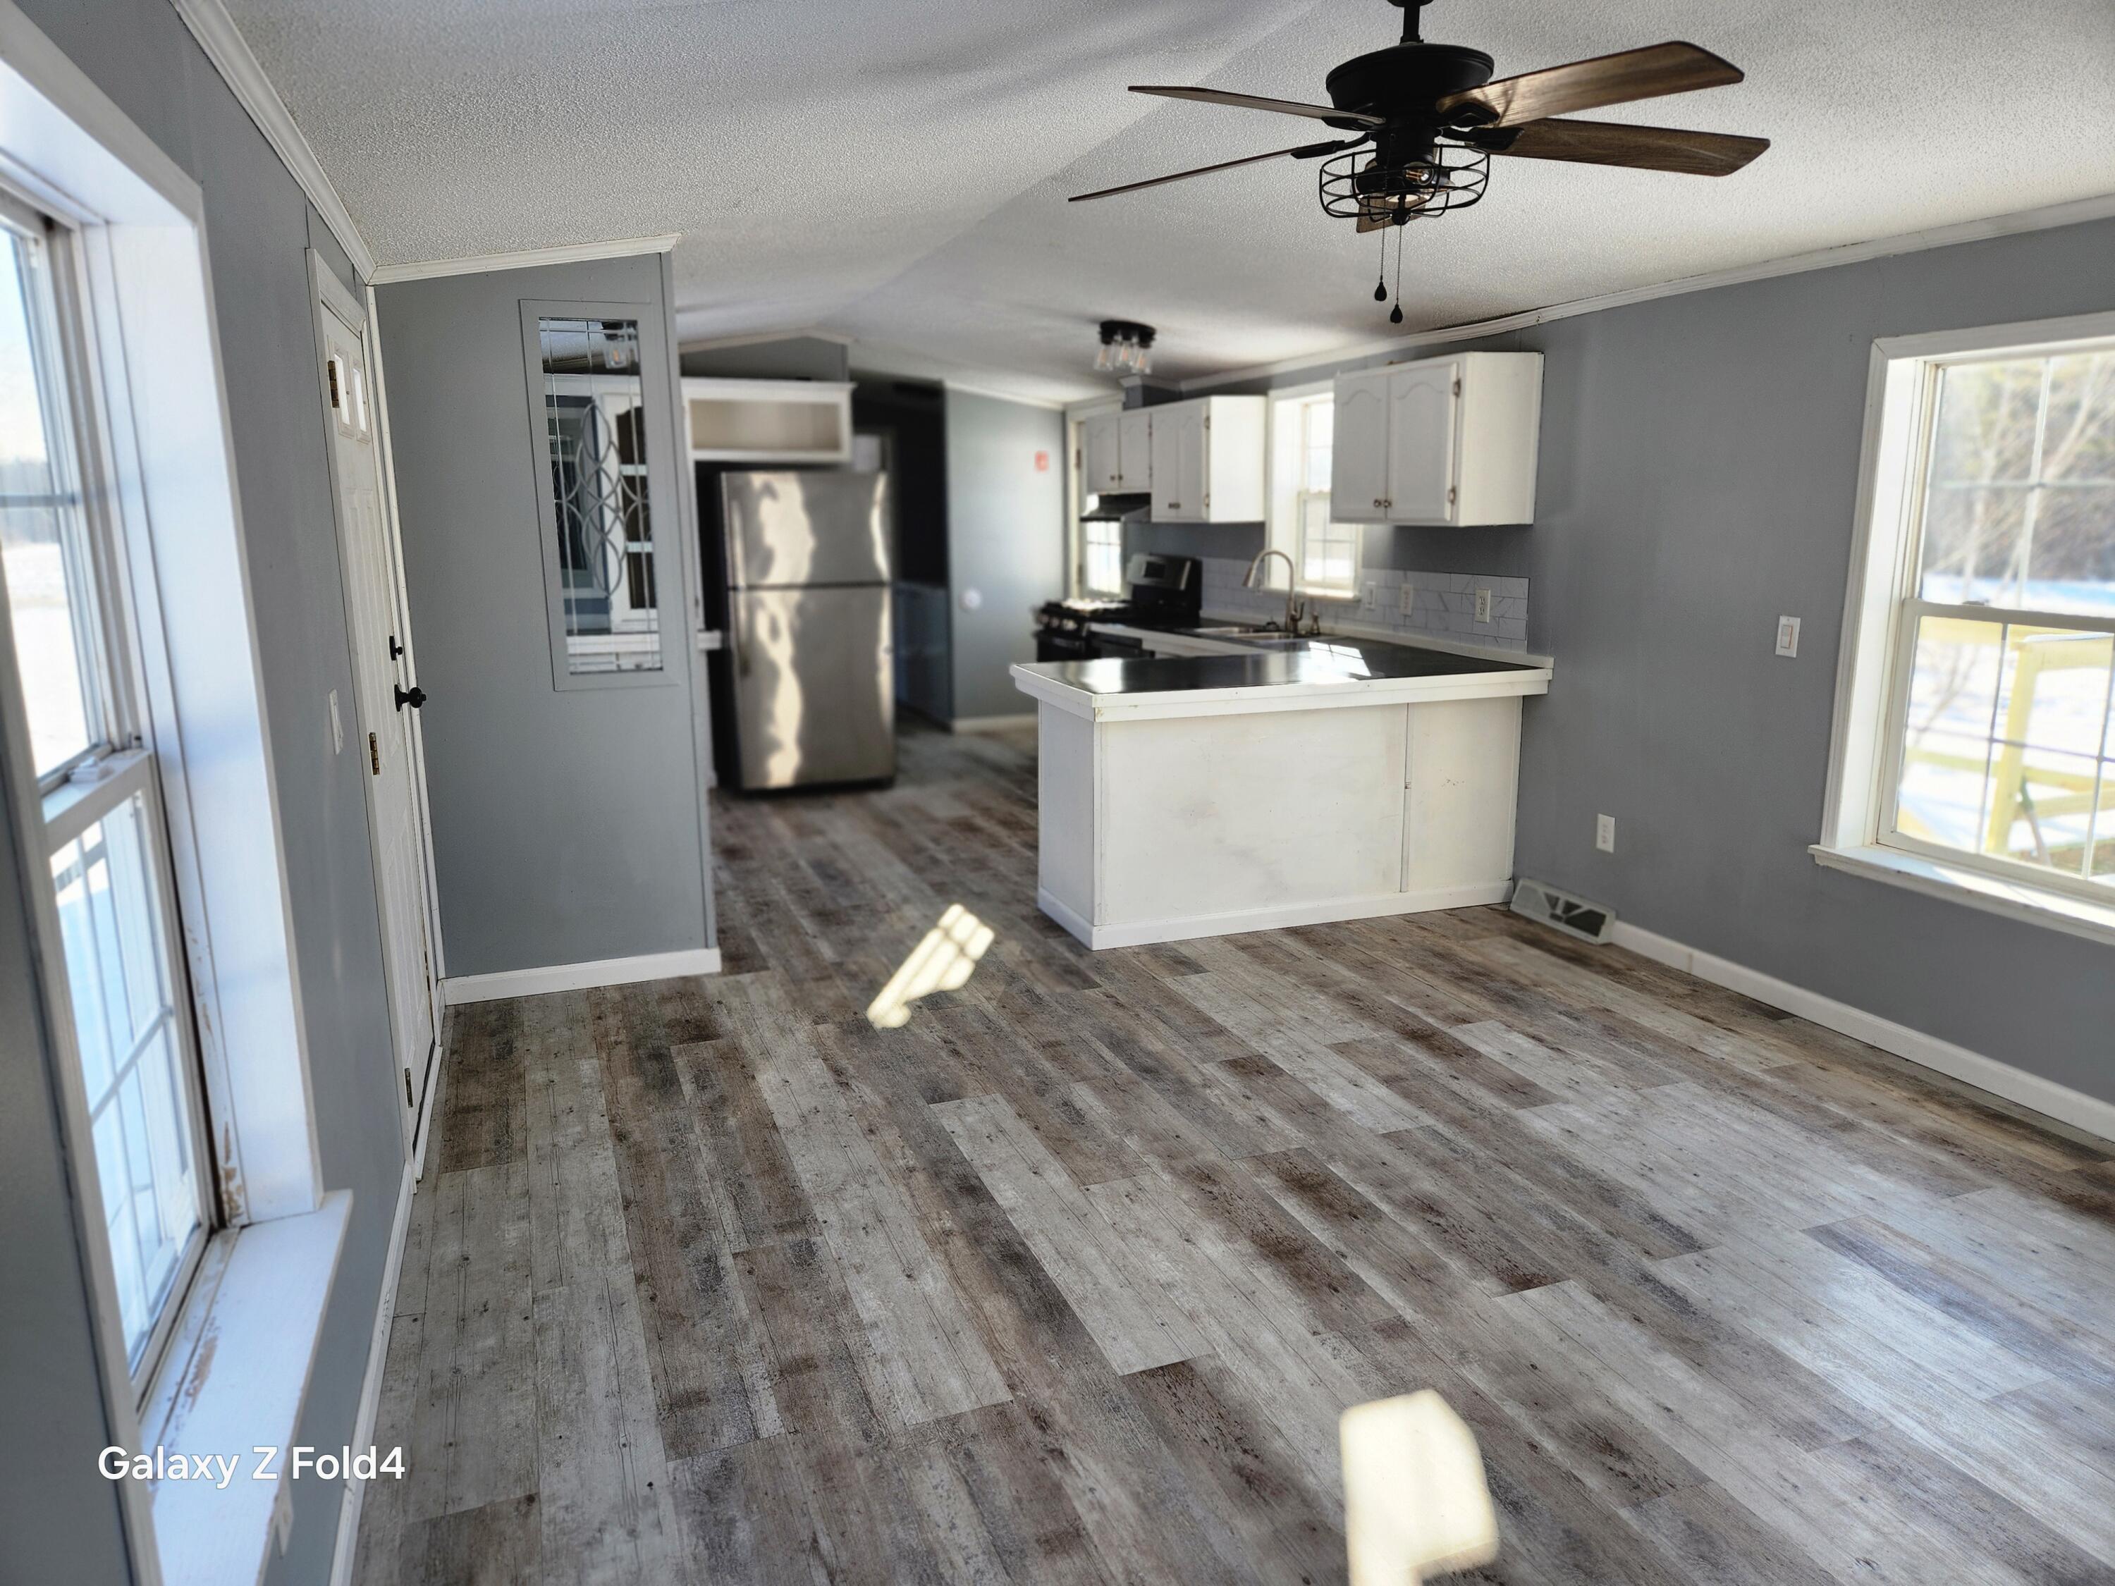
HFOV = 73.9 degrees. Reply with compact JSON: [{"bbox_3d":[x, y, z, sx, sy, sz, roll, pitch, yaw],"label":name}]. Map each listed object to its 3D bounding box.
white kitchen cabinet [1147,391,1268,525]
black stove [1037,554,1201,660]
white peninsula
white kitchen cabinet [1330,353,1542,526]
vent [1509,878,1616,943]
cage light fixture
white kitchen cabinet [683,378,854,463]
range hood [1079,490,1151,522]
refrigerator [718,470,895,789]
[{"bbox_3d":[0.765,-1.678,7.140,0.311,0.593,0.662,-5,12,-19],"label":"white kitchen cabinet"},{"bbox_3d":[0.341,-0.705,7.969,0.689,1.213,0.769,-5,12,-19],"label":"black stove"},{"bbox_3d":[0.803,-0.011,5.232,1.743,0.904,0.850,-5,12,-19],"label":"white peninsula"},{"bbox_3d":[1.415,-1.324,5.351,0.321,0.590,0.875,-5,12,-19],"label":"white kitchen cabinet"},{"bbox_3d":[1.800,0.422,5.032,0.073,0.113,0.486,-5,12,-19],"label":"vent"},{"bbox_3d":[0.305,-2.011,6.351,0.249,0.215,0.249,-5,12,-19],"label":"cage light fixture"},{"bbox_3d":[-1.647,-2.053,7.848,0.886,0.413,0.557,-5,12,-19],"label":"white kitchen cabinet"},{"bbox_3d":[0.447,-1.587,7.801,0.486,0.152,0.733,-5,12,-19],"label":"range hood"},{"bbox_3d":[-1.442,-0.930,7.950,0.857,1.699,0.762,-5,12,-19],"label":"refrigerator"}]

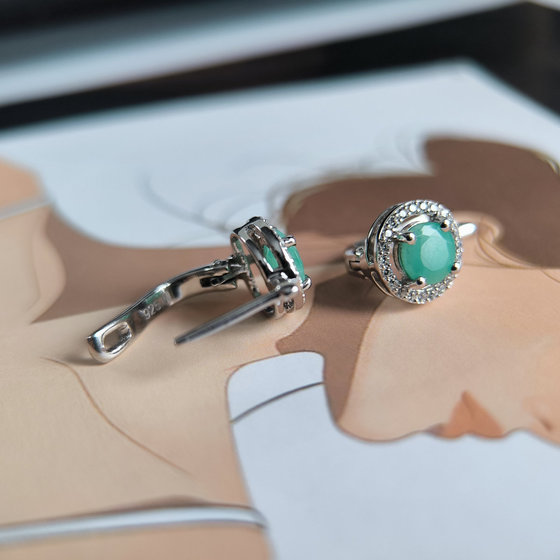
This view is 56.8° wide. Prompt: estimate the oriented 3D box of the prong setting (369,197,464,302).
[{"bbox_3d":[0.014,-0.003,0.054,0.011,0.011,0.004,-17,9,-19],"label":"prong setting"}]

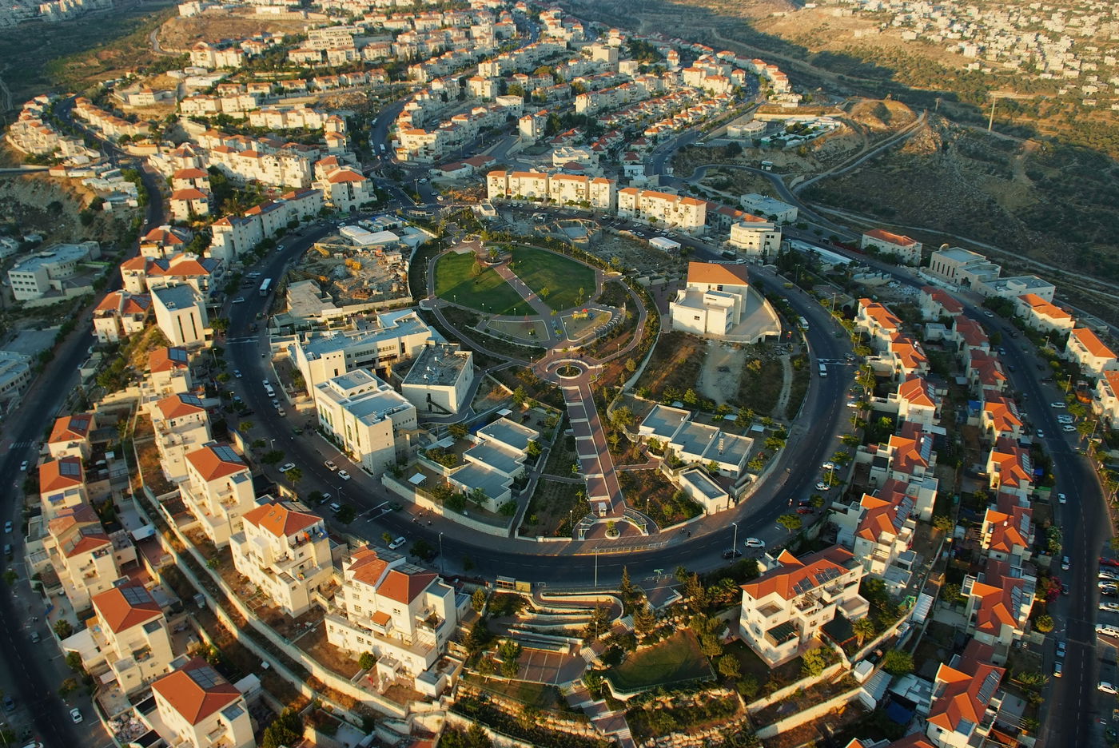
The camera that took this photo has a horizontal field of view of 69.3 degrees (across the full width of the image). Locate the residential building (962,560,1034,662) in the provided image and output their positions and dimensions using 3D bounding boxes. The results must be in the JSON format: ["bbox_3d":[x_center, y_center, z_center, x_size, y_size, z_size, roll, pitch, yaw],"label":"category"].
[{"bbox_3d":[96.290,51.560,178.670,11.800,11.400,26.300,14,28,27],"label":"residential building"}]

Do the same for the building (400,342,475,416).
[{"bbox_3d":[-36.740,0.640,253.420,15.920,9.400,31.960,2,25,5],"label":"building"}]

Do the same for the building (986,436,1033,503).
[{"bbox_3d":[124.470,26.910,223.910,10.600,11.400,26.100,10,27,22],"label":"building"}]

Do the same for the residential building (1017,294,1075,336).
[{"bbox_3d":[196.650,-24.540,330.240,10.750,10.300,25.510,-2,25,-4],"label":"residential building"}]

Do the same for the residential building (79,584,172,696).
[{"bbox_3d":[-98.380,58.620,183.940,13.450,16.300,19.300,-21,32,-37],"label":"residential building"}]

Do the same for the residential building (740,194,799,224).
[{"bbox_3d":[111.990,-89.590,437.010,14.880,6.700,39.900,-9,26,-18],"label":"residential building"}]

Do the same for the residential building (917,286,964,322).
[{"bbox_3d":[152.490,-27.200,323.180,10.480,9.400,26.030,-1,25,-2],"label":"residential building"}]

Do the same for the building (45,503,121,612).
[{"bbox_3d":[-121.630,46.800,206.690,13.200,18.000,22.800,-18,30,-33],"label":"building"}]

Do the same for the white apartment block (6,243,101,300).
[{"bbox_3d":[-246.860,-52.000,401.000,23.500,14.200,51.500,0,25,2],"label":"white apartment block"}]

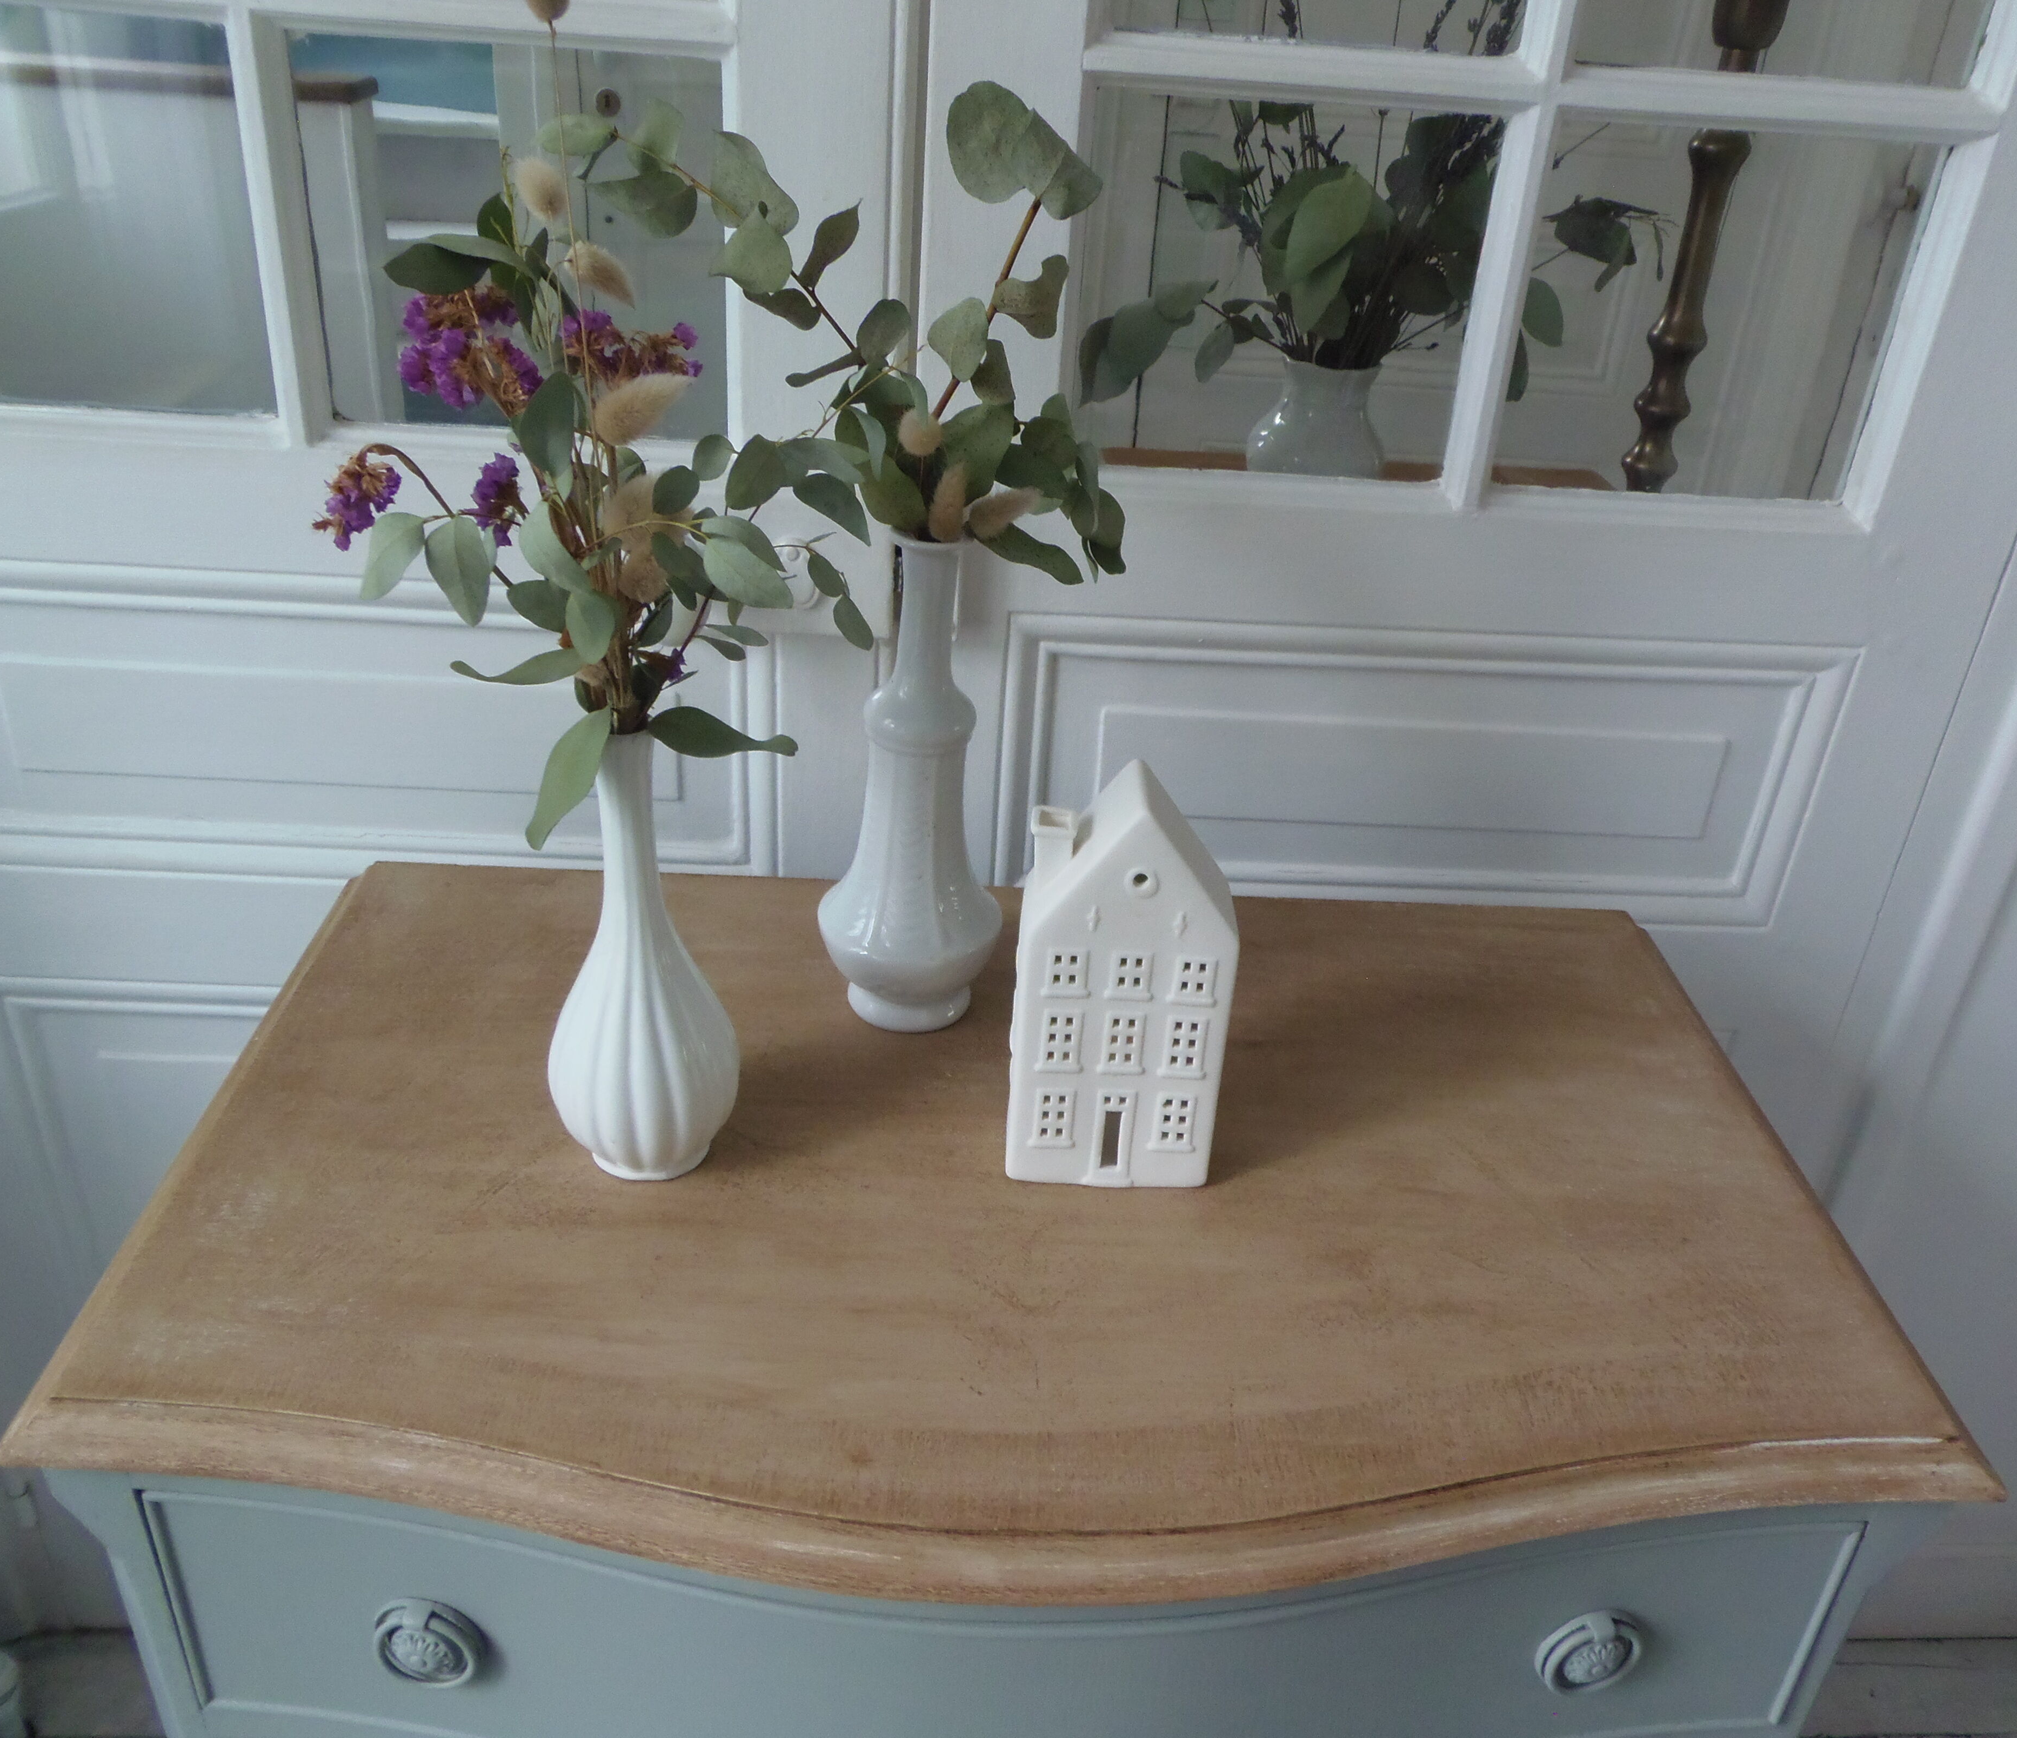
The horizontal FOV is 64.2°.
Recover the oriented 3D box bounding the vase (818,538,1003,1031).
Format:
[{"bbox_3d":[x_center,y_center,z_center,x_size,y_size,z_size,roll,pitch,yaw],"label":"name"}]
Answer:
[{"bbox_3d":[-0.048,-0.045,0.846,0.101,0.272,0.101,2,30,-3],"label":"vase"}]

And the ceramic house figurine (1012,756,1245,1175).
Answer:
[{"bbox_3d":[0.054,0.050,0.758,0.099,0.207,0.056,2,30,-3],"label":"ceramic house figurine"}]

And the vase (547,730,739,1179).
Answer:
[{"bbox_3d":[-0.169,0.036,0.735,0.089,0.225,0.089,2,30,-3],"label":"vase"}]

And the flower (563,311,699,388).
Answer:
[{"bbox_3d":[-0.145,-0.198,0.612,0.053,0.030,0.036,2,30,-3],"label":"flower"}]

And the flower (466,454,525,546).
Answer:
[{"bbox_3d":[-0.201,-0.144,0.629,0.023,0.035,0.024,2,30,-3],"label":"flower"}]

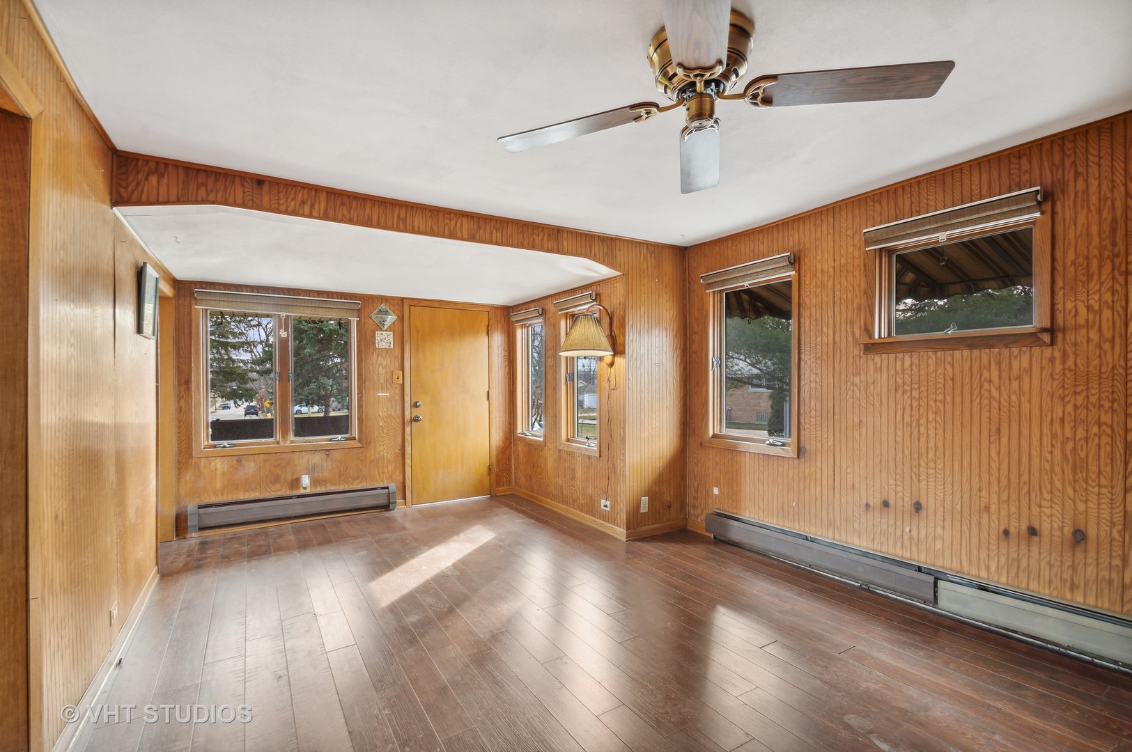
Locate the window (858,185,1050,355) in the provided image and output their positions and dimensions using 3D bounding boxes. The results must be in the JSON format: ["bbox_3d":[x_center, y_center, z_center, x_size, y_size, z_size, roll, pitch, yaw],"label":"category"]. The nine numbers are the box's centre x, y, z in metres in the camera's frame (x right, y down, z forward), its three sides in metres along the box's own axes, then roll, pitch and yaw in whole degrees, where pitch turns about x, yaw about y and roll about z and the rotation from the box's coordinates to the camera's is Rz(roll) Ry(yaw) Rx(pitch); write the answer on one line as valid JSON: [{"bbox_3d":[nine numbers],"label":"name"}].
[{"bbox_3d":[2.019,-0.501,2.509,0.120,0.731,0.796,0,0,-33],"label":"window"}]

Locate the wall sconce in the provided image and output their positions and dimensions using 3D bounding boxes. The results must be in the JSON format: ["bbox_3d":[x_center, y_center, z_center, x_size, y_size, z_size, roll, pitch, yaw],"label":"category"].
[{"bbox_3d":[0.177,-0.320,3.722,0.447,0.492,0.424,0,0,-33],"label":"wall sconce"}]

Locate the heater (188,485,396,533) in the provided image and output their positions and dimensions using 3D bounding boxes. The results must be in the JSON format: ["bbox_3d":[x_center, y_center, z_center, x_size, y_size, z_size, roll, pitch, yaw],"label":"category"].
[{"bbox_3d":[-2.391,1.185,4.264,1.617,0.220,0.075,0,0,-30],"label":"heater"}]

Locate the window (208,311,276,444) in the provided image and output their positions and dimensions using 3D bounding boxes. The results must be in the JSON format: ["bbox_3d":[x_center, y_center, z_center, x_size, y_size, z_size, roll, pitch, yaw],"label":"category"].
[{"bbox_3d":[-2.834,0.003,4.134,0.498,1.172,0.080,0,0,-30],"label":"window"}]

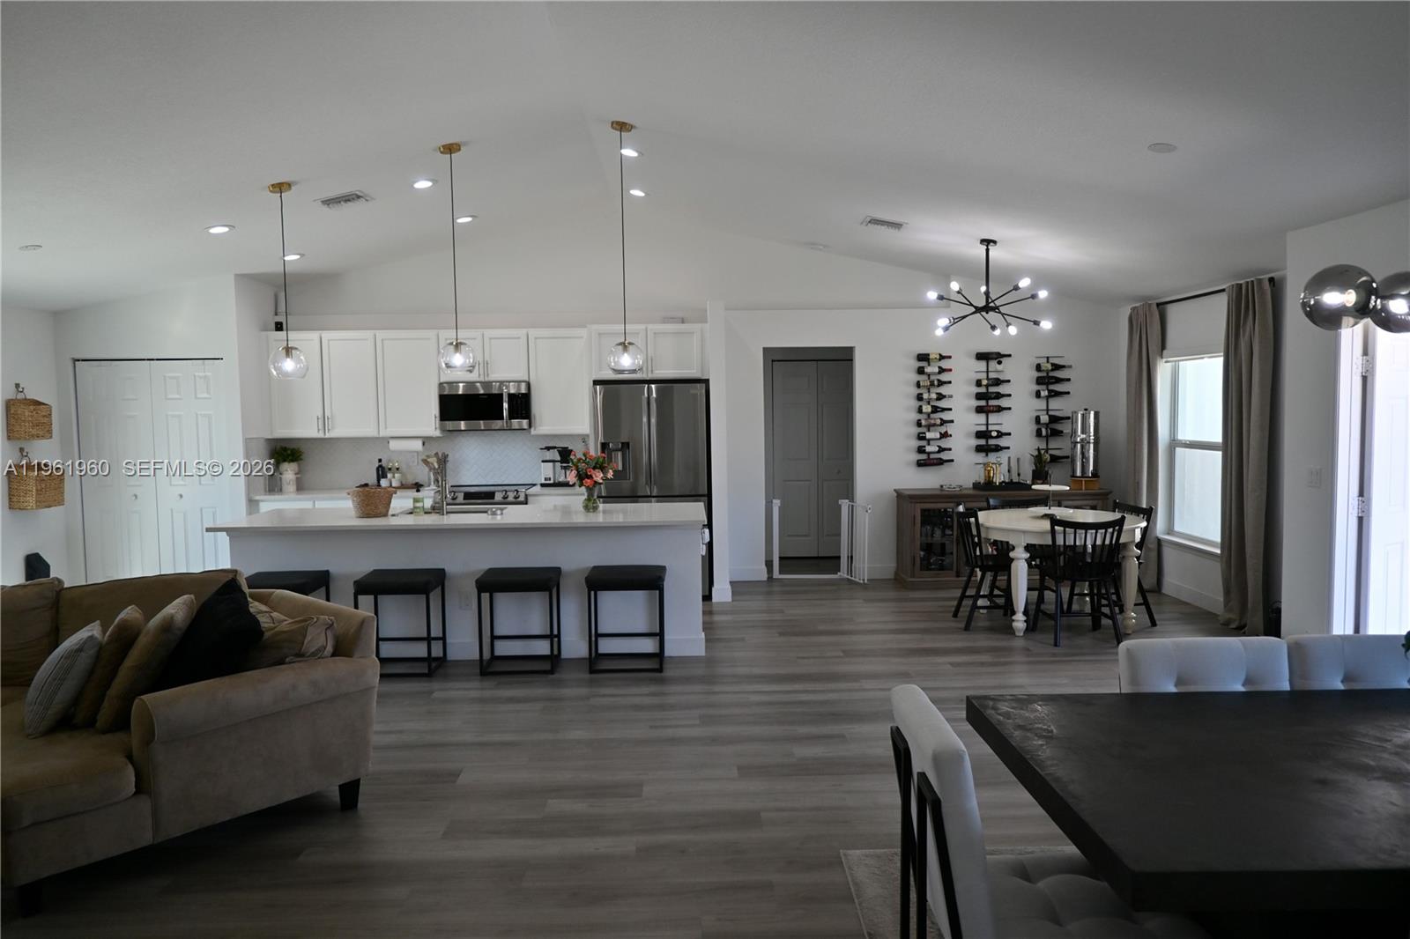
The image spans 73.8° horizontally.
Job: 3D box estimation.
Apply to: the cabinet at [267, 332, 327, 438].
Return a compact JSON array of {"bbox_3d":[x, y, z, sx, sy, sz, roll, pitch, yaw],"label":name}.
[{"bbox_3d":[-3.493,-0.735,8.198,0.459,0.908,0.330,-1,4,-1],"label":"cabinet"}]

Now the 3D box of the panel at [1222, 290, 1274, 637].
[{"bbox_3d":[3.740,-0.080,6.515,0.130,2.400,0.460,-1,4,-1],"label":"panel"}]

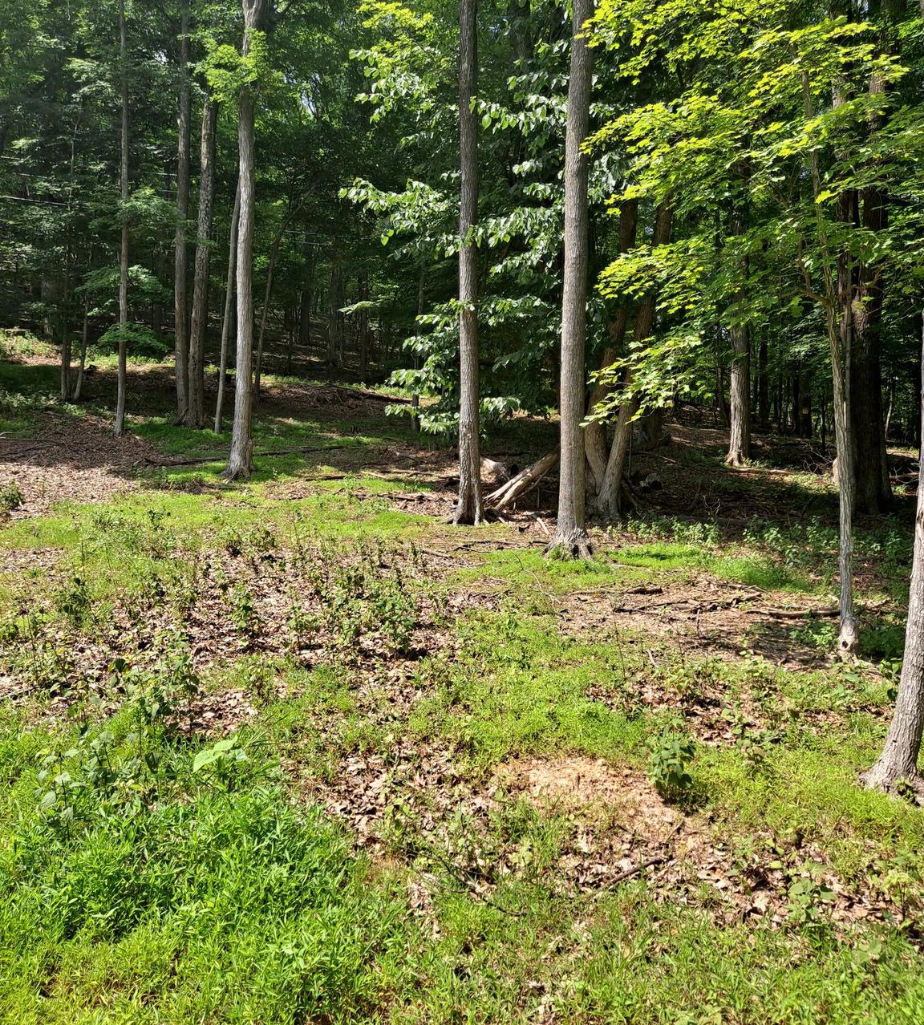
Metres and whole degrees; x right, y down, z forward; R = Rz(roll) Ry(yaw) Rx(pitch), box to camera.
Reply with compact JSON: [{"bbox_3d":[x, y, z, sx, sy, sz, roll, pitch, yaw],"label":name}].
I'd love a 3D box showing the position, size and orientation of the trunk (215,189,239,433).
[{"bbox_3d":[-4.952,-4.325,18.830,0.250,5.250,0.220,6,4,0],"label":"trunk"}]

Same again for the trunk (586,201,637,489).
[{"bbox_3d":[2.444,-2.679,14.448,0.500,4.670,0.450,5,4,0],"label":"trunk"}]

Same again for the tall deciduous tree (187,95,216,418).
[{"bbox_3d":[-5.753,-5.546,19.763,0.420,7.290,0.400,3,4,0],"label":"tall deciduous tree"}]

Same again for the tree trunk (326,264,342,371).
[{"bbox_3d":[-4.443,-6.758,30.882,0.420,3.630,0.420,2,4,0],"label":"tree trunk"}]

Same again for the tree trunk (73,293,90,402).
[{"bbox_3d":[-9.565,-4.177,22.412,0.250,2.710,0.220,7,4,0],"label":"tree trunk"}]

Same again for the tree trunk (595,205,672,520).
[{"bbox_3d":[2.787,-2.365,14.139,0.480,5.000,0.450,8,4,0],"label":"tree trunk"}]

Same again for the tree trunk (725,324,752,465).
[{"bbox_3d":[6.641,-2.815,21.392,0.520,3.330,0.480,-1,4,0],"label":"tree trunk"}]

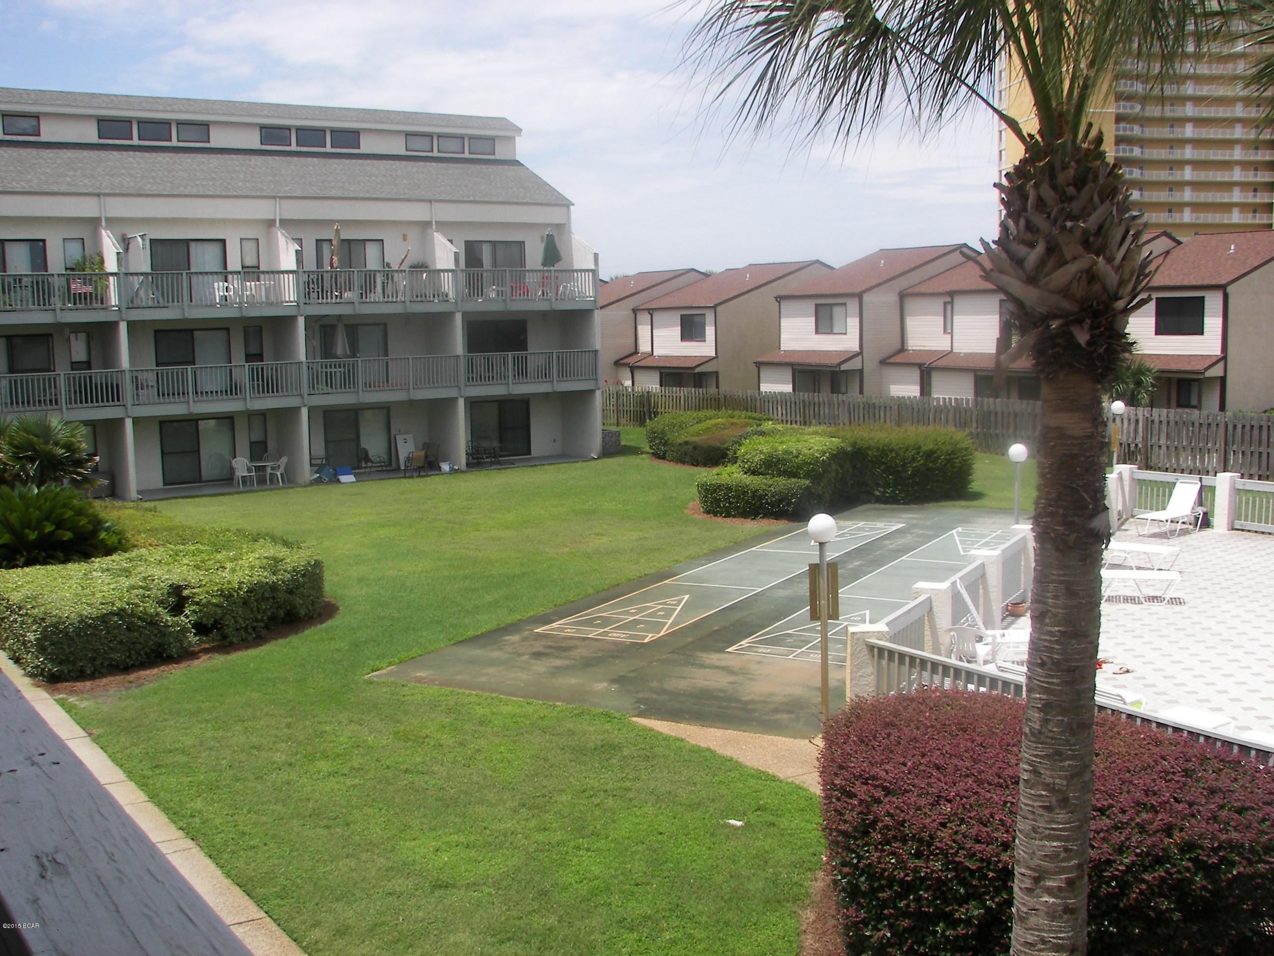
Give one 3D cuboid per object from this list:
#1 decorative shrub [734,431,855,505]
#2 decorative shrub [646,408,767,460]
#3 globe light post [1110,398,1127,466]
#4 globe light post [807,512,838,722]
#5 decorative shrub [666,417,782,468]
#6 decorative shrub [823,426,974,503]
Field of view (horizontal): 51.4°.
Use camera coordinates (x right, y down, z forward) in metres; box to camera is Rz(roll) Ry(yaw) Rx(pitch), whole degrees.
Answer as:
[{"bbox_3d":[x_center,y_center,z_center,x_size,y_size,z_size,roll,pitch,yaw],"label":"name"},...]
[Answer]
[{"bbox_3d":[3.886,-0.180,33.204,2.272,1.515,3.131,1,6,18],"label":"decorative shrub"},{"bbox_3d":[2.646,-1.680,48.481,4.141,1.293,4.444,0,6,12],"label":"decorative shrub"},{"bbox_3d":[11.471,-0.611,31.628,0.313,2.428,0.313,1,6,20],"label":"globe light post"},{"bbox_3d":[1.966,1.516,13.991,0.313,2.304,0.313,0,6,8],"label":"globe light post"},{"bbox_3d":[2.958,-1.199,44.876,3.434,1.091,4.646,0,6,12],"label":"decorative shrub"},{"bbox_3d":[6.862,-0.400,34.507,3.687,1.566,3.030,0,6,10],"label":"decorative shrub"}]

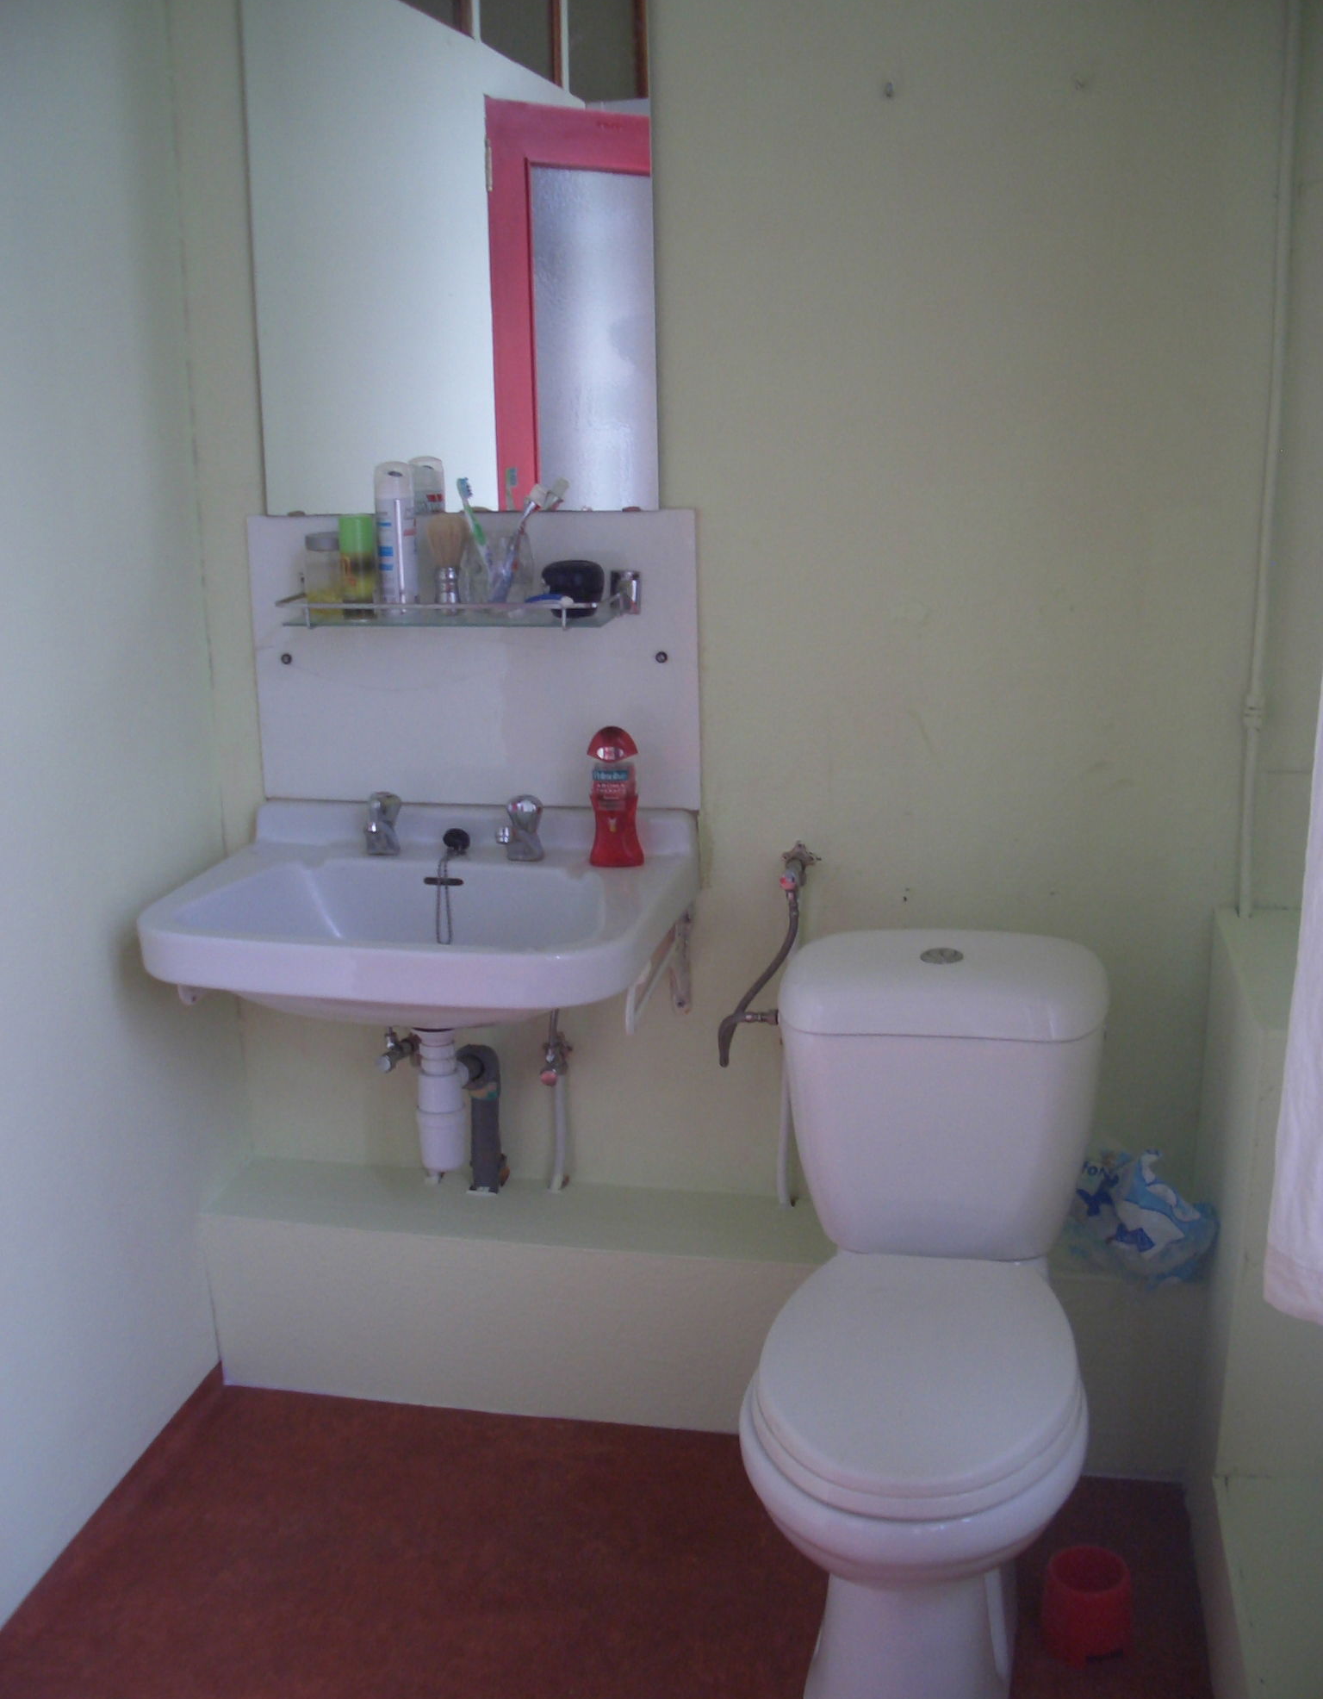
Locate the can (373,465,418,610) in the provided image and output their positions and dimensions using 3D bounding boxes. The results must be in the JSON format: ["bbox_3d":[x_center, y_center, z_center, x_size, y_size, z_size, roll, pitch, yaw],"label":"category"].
[{"bbox_3d":[-0.364,-0.427,2.449,0.053,0.202,0.053,-1,13,0],"label":"can"}]

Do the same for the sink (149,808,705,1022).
[{"bbox_3d":[-0.301,0.117,2.390,0.655,0.260,0.500,2,13,11],"label":"sink"}]

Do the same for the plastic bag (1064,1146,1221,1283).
[{"bbox_3d":[0.651,0.480,2.435,0.207,0.148,0.180,2,13,11],"label":"plastic bag"}]

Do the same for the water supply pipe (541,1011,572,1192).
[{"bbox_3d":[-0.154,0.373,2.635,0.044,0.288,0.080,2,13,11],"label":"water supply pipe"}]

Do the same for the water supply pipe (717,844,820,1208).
[{"bbox_3d":[0.144,0.295,2.410,0.098,0.532,0.370,2,13,11],"label":"water supply pipe"}]

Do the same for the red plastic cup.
[{"bbox_3d":[0.496,0.873,2.073,0.105,0.083,0.105,2,13,11],"label":"red plastic cup"}]

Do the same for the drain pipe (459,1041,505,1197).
[{"bbox_3d":[-0.273,0.402,2.652,0.072,0.228,0.095,2,13,11],"label":"drain pipe"}]

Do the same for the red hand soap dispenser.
[{"bbox_3d":[-0.065,-0.072,2.455,0.079,0.195,0.050,2,13,11],"label":"red hand soap dispenser"}]

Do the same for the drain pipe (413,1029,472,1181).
[{"bbox_3d":[-0.307,0.347,2.500,0.076,0.217,0.085,2,13,11],"label":"drain pipe"}]

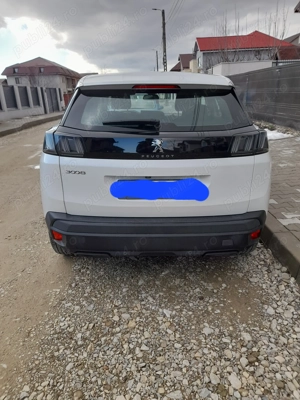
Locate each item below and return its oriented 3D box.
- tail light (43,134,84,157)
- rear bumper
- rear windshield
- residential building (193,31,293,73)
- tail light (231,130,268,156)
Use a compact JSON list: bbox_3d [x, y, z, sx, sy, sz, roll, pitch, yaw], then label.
[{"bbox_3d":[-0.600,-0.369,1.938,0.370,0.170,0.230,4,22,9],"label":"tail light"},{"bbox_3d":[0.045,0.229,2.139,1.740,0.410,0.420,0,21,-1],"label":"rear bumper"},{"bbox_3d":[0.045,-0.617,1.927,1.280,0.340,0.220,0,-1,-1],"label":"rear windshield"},{"bbox_3d":[11.477,-18.406,38.972,12.000,7.800,8.500,-2,21,3],"label":"residential building"},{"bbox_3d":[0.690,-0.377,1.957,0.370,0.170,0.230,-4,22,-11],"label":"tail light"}]

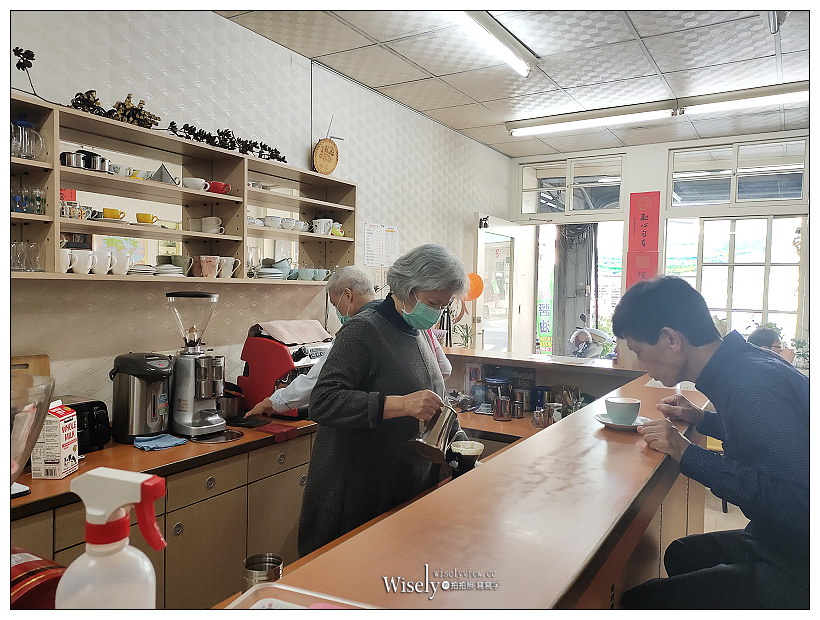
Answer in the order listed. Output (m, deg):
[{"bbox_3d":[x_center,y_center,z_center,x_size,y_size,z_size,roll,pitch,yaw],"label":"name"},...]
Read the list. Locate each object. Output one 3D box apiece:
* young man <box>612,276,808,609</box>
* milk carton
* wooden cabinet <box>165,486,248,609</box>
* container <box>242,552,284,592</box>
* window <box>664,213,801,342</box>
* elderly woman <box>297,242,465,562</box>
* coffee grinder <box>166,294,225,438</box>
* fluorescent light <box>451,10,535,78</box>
[{"bbox_3d":[0.753,0.551,1.243,0.720,1.230,0.520,3,3,32],"label":"young man"},{"bbox_3d":[-1.158,0.417,2.022,0.095,0.244,0.095,1,2,1],"label":"milk carton"},{"bbox_3d":[-0.971,0.974,2.484,0.480,0.538,0.391,3,3,32],"label":"wooden cabinet"},{"bbox_3d":[-0.288,0.540,1.212,0.077,0.094,0.077,3,3,32],"label":"container"},{"bbox_3d":[2.641,-0.207,5.123,1.030,1.120,0.100,3,3,32],"label":"window"},{"bbox_3d":[-0.093,0.589,1.943,0.520,1.565,0.470,3,3,32],"label":"elderly woman"},{"bbox_3d":[-0.953,0.215,2.667,0.300,0.605,0.210,3,3,32],"label":"coffee grinder"},{"bbox_3d":[0.360,-1.332,2.950,0.095,0.120,1.240,3,3,32],"label":"fluorescent light"}]

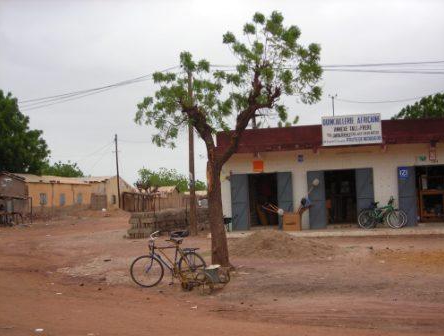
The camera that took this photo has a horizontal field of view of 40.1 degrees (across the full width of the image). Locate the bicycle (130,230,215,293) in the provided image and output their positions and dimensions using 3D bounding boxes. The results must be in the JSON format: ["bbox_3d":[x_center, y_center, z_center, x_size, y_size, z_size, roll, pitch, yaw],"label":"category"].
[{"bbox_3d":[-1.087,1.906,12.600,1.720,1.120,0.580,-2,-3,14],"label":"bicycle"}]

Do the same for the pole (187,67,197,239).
[{"bbox_3d":[-1.198,-0.599,24.300,0.270,6.650,0.270,-2,-3,0],"label":"pole"}]

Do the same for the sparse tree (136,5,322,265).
[{"bbox_3d":[0.190,-0.747,15.400,4.600,6.450,4.300,-2,-3,0],"label":"sparse tree"}]

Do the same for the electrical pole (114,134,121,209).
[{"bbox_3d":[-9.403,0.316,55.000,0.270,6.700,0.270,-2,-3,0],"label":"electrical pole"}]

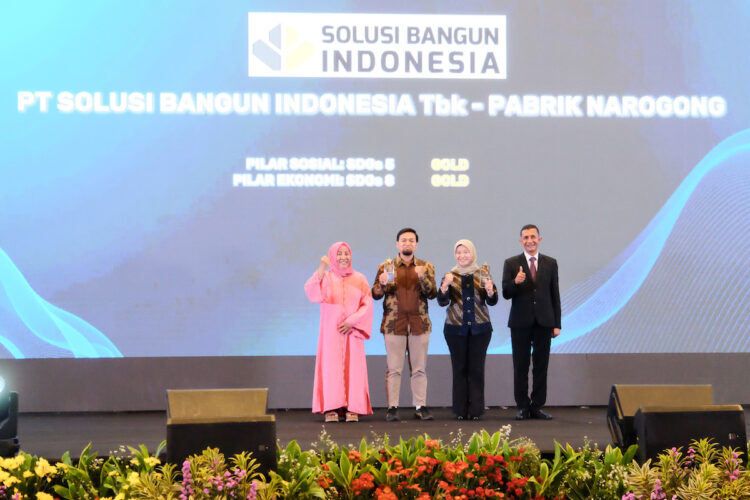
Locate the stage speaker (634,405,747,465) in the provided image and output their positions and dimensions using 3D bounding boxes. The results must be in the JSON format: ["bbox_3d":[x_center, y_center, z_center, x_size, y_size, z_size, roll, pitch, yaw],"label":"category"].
[{"bbox_3d":[2.085,1.230,8.984,0.690,0.390,0.380,0,-1,-8],"label":"stage speaker"}]

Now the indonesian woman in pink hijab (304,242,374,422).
[{"bbox_3d":[-0.312,0.699,11.815,0.610,1.570,0.420,0,-1,2],"label":"indonesian woman in pink hijab"}]

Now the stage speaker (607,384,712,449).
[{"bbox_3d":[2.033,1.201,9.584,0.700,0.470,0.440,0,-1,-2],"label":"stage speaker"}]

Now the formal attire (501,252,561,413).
[{"bbox_3d":[1.364,0.721,11.914,0.520,1.400,0.330,0,-1,2],"label":"formal attire"}]

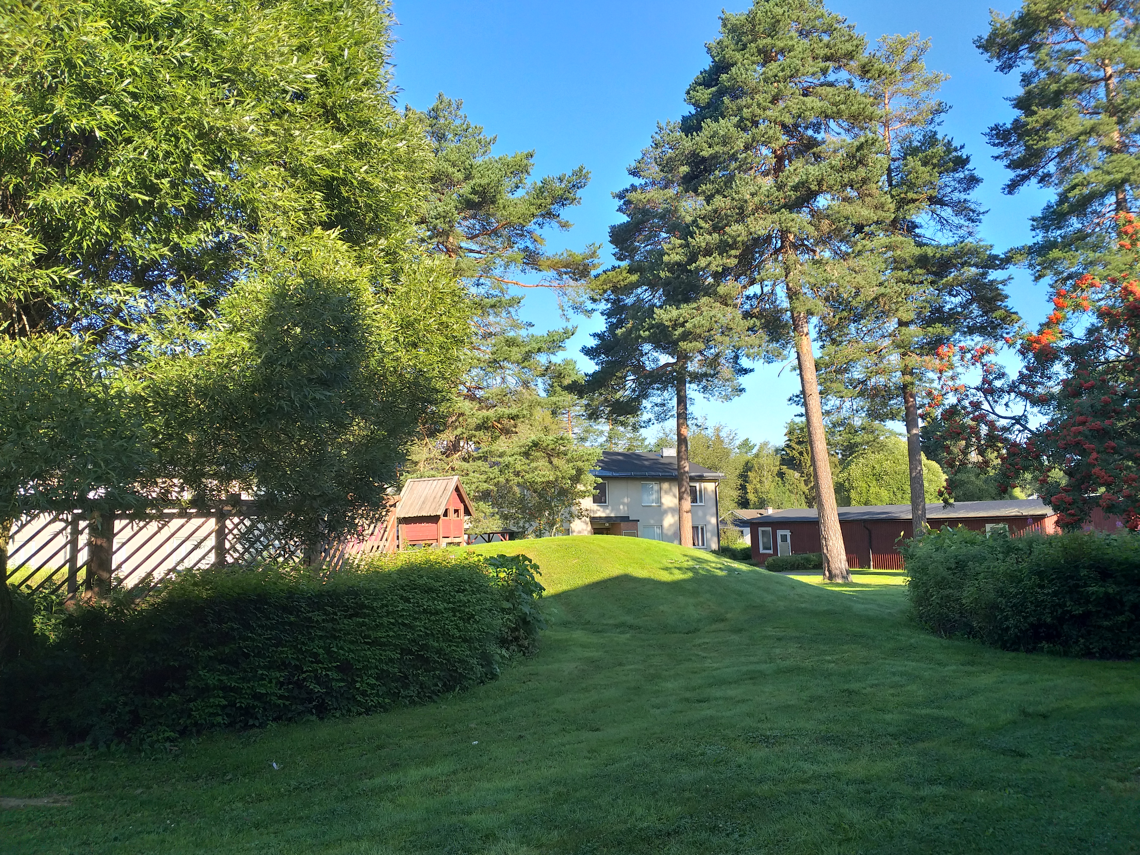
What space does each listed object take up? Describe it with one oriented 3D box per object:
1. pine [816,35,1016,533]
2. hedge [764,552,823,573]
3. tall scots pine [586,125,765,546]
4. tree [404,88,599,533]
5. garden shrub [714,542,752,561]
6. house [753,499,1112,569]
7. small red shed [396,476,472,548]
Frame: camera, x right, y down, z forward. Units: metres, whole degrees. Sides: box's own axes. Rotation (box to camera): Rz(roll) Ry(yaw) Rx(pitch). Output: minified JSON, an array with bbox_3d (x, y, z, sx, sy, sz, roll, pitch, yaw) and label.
[{"bbox_3d":[13.047,-4.911,32.267,7.600,21.171,7.200,-1,-7,0],"label":"pine"},{"bbox_3d":[10.800,6.429,40.800,3.200,0.950,1.300,1,-7,-20],"label":"hedge"},{"bbox_3d":[4.531,-3.572,36.662,7.600,19.715,7.200,-1,-7,0],"label":"tall scots pine"},{"bbox_3d":[-2.818,-3.622,32.156,8.200,18.673,8.000,-1,-7,0],"label":"tree"},{"bbox_3d":[9.861,7.564,51.946,2.800,1.150,1.400,2,-8,-27],"label":"garden shrub"},{"bbox_3d":[17.919,5.461,43.806,6.800,3.177,19.200,2,-8,-27],"label":"house"},{"bbox_3d":[-3.922,2.490,24.890,1.700,2.120,1.850,-4,-7,24],"label":"small red shed"}]

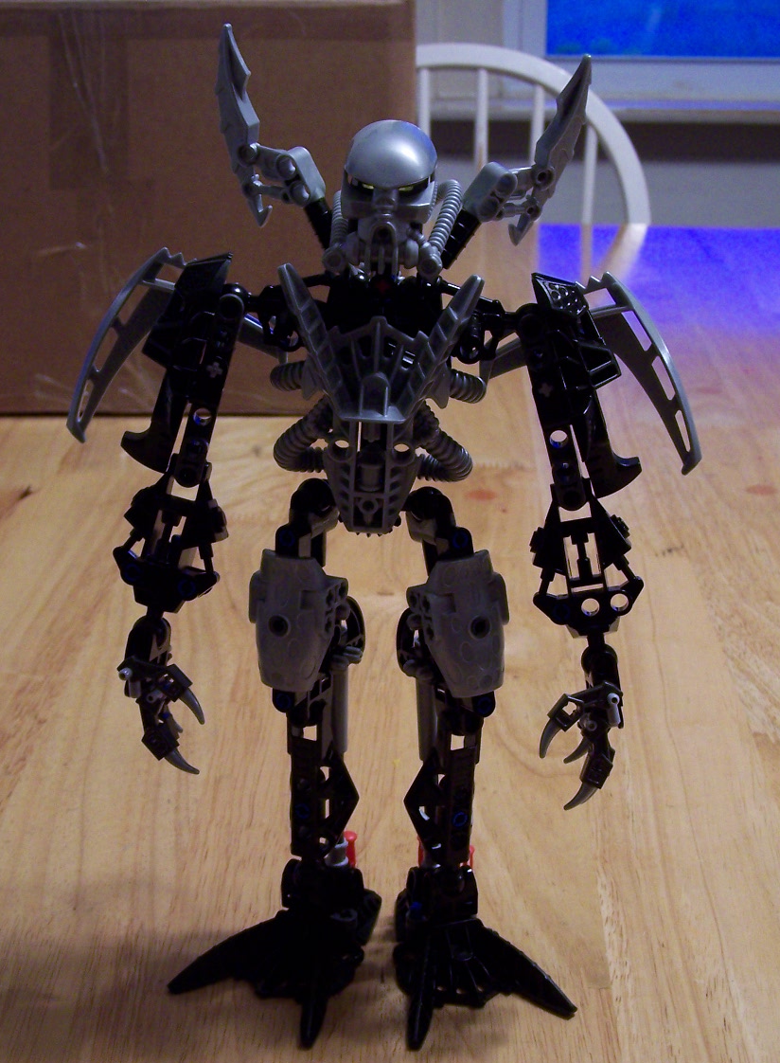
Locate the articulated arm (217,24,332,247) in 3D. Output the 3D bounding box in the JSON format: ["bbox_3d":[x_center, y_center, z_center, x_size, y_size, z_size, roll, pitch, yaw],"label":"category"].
[{"bbox_3d":[-0.030,-0.102,0.389,0.028,0.050,0.028,0,21,0],"label":"articulated arm"}]

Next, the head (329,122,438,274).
[{"bbox_3d":[-0.002,-0.081,0.379,0.028,0.037,0.034,0,21,0],"label":"head"}]

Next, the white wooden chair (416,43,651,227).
[{"bbox_3d":[0.061,-0.005,1.603,0.440,0.930,0.500,0,21,0],"label":"white wooden chair"}]

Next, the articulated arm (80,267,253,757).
[{"bbox_3d":[-0.061,-0.004,0.409,0.048,0.131,0.050,0,21,0],"label":"articulated arm"}]

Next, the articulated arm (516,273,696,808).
[{"bbox_3d":[0.057,0.003,0.412,0.048,0.137,0.050,0,21,0],"label":"articulated arm"}]

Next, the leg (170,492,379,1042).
[{"bbox_3d":[-0.033,0.059,0.426,0.059,0.143,0.072,0,21,0],"label":"leg"}]

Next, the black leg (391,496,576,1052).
[{"bbox_3d":[0.026,0.061,0.425,0.052,0.141,0.072,0,21,0],"label":"black leg"}]

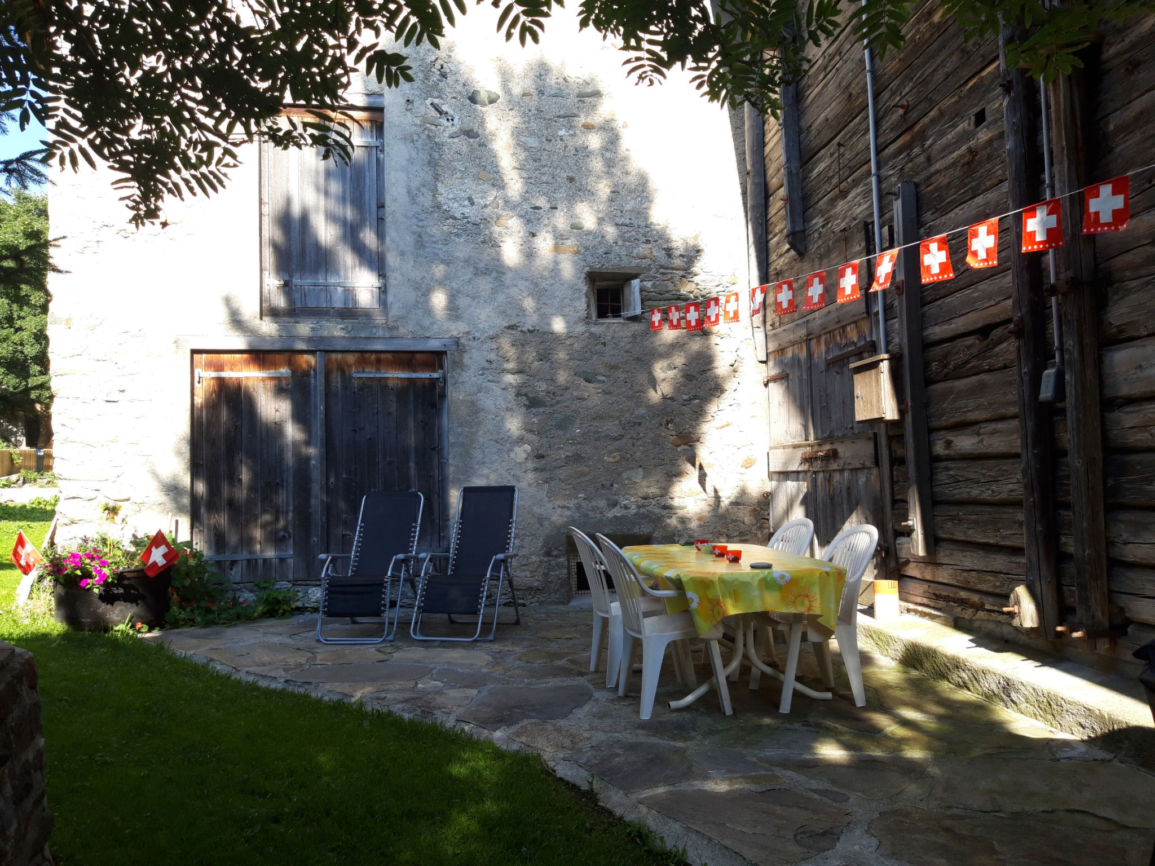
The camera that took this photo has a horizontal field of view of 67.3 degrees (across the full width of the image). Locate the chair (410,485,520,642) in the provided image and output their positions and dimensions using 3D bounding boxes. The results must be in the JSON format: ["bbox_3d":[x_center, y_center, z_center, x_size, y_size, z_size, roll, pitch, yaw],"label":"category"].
[{"bbox_3d":[-0.840,0.990,6.780,0.650,1.140,0.950,-2,-3,9],"label":"chair"}]

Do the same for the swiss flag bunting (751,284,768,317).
[{"bbox_3d":[1.275,-0.936,6.100,0.040,0.220,0.200,0,-3,-22],"label":"swiss flag bunting"}]

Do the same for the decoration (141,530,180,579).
[{"bbox_3d":[-3.488,1.007,7.250,0.300,0.280,0.060,-42,11,-6],"label":"decoration"}]

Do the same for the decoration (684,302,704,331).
[{"bbox_3d":[0.953,-0.953,7.100,0.030,0.220,0.210,0,-4,-29],"label":"decoration"}]

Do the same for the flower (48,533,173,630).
[{"bbox_3d":[-3.937,1.245,7.300,0.970,0.760,0.760,-1,-3,-12],"label":"flower"}]

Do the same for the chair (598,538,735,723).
[{"bbox_3d":[0.445,0.971,4.560,0.600,0.880,0.560,-1,-3,-9],"label":"chair"}]

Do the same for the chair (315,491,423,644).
[{"bbox_3d":[-1.645,1.024,6.900,0.650,1.130,0.950,-2,-3,6],"label":"chair"}]

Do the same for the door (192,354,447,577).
[{"bbox_3d":[-2.490,0.332,8.400,2.400,2.220,0.100,-1,-3,-7],"label":"door"}]

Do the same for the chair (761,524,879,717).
[{"bbox_3d":[1.269,0.959,4.639,0.590,0.900,0.550,-1,-3,-5],"label":"chair"}]

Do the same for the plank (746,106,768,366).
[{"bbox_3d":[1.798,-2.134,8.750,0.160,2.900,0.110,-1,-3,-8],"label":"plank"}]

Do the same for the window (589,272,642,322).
[{"bbox_3d":[0.381,-1.395,8.820,0.540,0.490,0.180,-1,-3,-7],"label":"window"}]

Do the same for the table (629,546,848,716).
[{"bbox_3d":[0.820,1.056,4.950,0.880,0.730,1.470,-1,-3,-7],"label":"table"}]

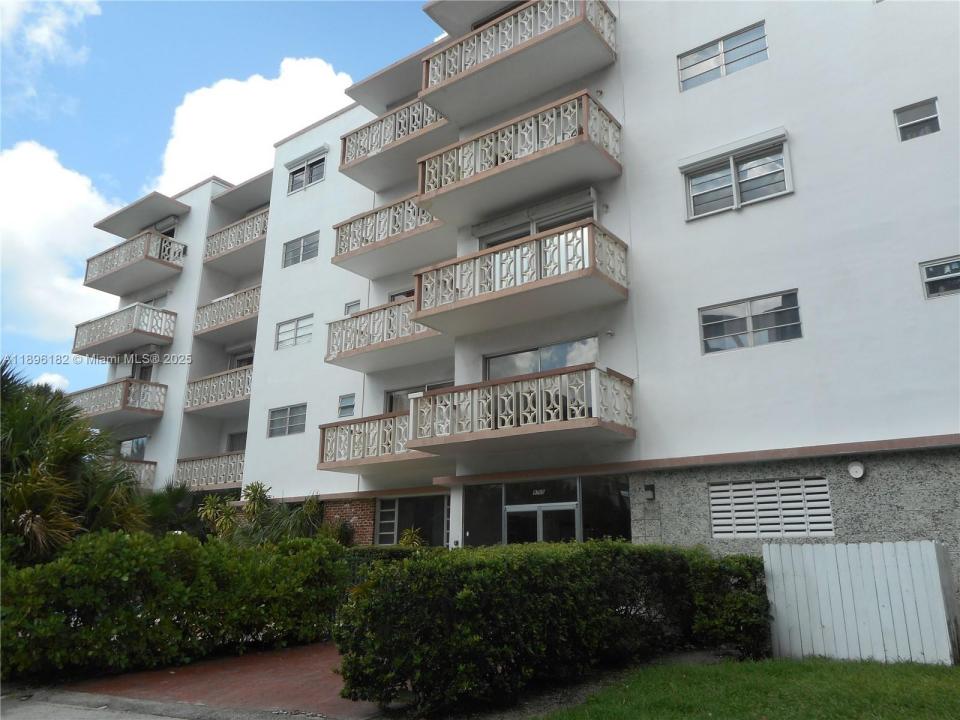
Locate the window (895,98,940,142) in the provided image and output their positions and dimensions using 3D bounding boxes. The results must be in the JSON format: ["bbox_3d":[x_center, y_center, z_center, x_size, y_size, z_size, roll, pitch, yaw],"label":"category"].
[{"bbox_3d":[7.645,-4.161,12.092,0.632,0.645,0.110,-11,-20,34],"label":"window"}]

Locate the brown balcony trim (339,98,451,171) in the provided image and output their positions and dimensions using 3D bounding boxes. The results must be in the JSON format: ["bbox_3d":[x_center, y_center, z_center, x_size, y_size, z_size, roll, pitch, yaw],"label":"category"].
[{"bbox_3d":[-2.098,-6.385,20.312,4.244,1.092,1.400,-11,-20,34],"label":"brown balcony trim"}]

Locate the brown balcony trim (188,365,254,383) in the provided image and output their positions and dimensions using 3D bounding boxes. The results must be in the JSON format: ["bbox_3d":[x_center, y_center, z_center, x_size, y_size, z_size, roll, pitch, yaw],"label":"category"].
[{"bbox_3d":[-9.304,0.574,24.977,3.947,0.097,0.170,-11,-20,34],"label":"brown balcony trim"}]

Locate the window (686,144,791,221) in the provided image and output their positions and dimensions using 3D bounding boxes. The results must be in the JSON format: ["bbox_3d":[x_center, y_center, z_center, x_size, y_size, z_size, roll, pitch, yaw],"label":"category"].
[{"bbox_3d":[5.058,-3.499,13.672,1.982,1.077,0.140,-11,-20,34],"label":"window"}]

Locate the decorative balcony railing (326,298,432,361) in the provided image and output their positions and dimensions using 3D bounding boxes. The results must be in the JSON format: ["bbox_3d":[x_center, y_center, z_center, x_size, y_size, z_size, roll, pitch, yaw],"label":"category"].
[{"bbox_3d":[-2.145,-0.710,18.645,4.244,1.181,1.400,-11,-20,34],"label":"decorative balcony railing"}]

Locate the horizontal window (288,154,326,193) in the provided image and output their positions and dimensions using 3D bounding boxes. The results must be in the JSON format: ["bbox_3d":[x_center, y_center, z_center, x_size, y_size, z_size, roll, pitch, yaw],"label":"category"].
[{"bbox_3d":[-6.220,-6.620,24.867,1.900,1.100,0.170,-11,-20,34],"label":"horizontal window"}]

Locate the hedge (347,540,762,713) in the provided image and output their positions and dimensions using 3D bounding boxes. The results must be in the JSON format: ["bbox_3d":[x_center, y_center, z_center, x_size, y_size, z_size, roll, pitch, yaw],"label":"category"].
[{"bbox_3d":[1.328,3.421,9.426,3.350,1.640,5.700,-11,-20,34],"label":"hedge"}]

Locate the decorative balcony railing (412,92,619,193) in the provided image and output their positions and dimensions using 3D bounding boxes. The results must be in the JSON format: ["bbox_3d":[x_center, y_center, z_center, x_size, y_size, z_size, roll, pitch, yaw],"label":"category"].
[{"bbox_3d":[0.786,-4.455,15.812,4.522,1.004,1.563,-11,-20,35],"label":"decorative balcony railing"}]

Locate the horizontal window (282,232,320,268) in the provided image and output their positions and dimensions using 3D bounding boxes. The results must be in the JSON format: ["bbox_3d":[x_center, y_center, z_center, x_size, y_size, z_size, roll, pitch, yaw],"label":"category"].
[{"bbox_3d":[-6.072,-3.730,23.684,1.822,0.925,0.140,-11,-20,34],"label":"horizontal window"}]

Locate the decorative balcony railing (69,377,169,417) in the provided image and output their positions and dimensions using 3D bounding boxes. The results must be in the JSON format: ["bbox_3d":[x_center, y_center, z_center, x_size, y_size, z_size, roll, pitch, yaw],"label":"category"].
[{"bbox_3d":[-14.525,1.771,27.395,4.890,1.151,1.575,-11,-20,34],"label":"decorative balcony railing"}]

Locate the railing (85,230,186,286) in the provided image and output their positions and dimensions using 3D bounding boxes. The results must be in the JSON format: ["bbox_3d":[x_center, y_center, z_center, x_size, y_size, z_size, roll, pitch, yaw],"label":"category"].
[{"bbox_3d":[-14.477,-3.889,29.058,4.890,1.151,1.575,-11,-20,34],"label":"railing"}]

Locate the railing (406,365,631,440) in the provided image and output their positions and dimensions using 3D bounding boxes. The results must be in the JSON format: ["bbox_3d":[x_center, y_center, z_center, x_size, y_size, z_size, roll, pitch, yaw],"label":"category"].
[{"bbox_3d":[0.789,1.111,14.538,4.528,1.071,1.677,-11,-20,34],"label":"railing"}]

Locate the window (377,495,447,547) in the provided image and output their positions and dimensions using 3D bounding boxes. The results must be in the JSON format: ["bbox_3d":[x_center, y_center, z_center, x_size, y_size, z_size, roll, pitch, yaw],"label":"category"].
[{"bbox_3d":[-1.733,4.281,18.401,2.850,1.440,0.150,-11,-20,34],"label":"window"}]

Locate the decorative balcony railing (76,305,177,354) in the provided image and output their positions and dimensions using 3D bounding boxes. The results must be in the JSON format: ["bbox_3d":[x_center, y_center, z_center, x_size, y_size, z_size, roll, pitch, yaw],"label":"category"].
[{"bbox_3d":[-14.666,-1.117,28.537,4.750,1.260,1.580,-11,-20,34],"label":"decorative balcony railing"}]

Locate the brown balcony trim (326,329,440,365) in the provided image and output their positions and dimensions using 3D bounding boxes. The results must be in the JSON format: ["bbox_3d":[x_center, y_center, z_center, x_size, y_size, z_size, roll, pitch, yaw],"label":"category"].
[{"bbox_3d":[-2.539,-0.345,18.139,4.322,0.187,0.150,-11,-20,34],"label":"brown balcony trim"}]

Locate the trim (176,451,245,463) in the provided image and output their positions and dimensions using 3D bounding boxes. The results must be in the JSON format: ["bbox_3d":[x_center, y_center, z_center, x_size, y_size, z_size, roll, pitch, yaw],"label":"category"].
[{"bbox_3d":[-9.505,3.402,24.306,3.800,0.130,0.180,-11,-20,34],"label":"trim"}]

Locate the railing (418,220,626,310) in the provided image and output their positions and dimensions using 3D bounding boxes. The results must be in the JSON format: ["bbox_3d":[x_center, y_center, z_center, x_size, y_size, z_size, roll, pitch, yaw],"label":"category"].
[{"bbox_3d":[0.830,-1.782,15.699,4.650,1.100,1.670,-11,-20,34],"label":"railing"}]

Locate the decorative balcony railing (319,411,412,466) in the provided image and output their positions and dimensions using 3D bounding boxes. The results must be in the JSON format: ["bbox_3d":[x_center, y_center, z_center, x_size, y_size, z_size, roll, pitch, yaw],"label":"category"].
[{"bbox_3d":[-2.167,2.156,18.272,4.330,1.140,1.550,-11,-20,34],"label":"decorative balcony railing"}]

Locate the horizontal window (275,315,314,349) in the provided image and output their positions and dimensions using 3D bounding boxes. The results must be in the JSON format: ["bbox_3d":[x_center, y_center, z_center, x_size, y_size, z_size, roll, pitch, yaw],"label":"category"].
[{"bbox_3d":[-6.137,-0.912,22.965,1.772,0.922,0.110,-11,-20,34],"label":"horizontal window"}]

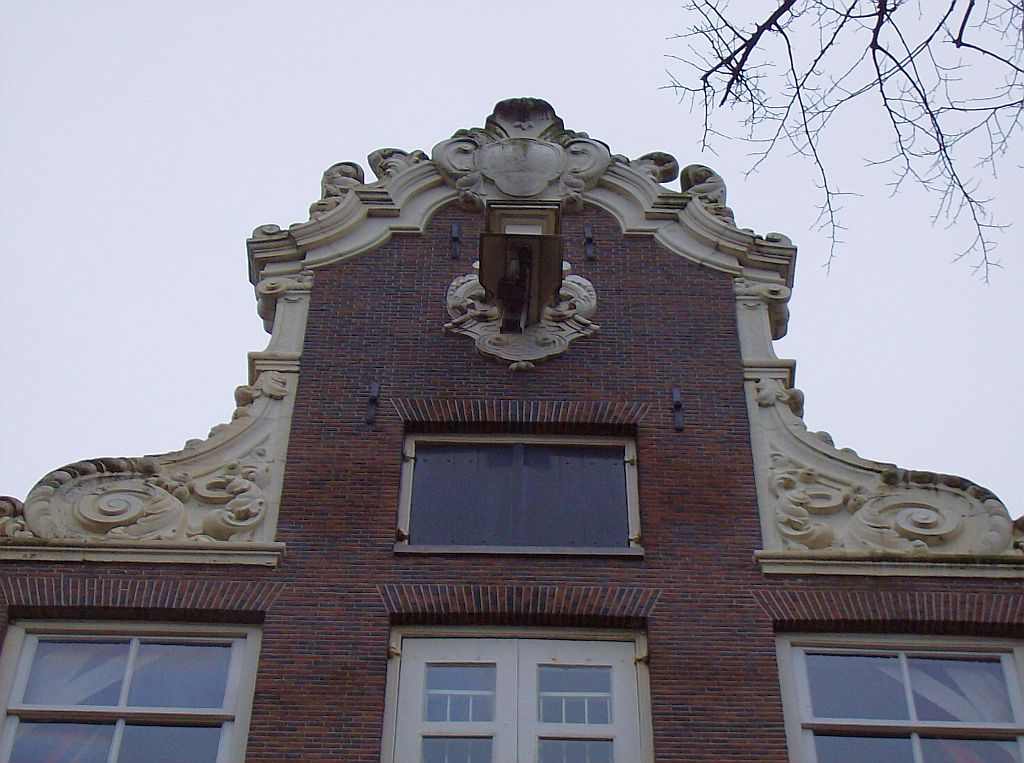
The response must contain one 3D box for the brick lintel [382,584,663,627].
[{"bbox_3d":[0.046,1.347,17.534,1.679,0.293,0.110,1,-59,0],"label":"brick lintel"}]

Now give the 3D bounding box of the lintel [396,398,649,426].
[{"bbox_3d":[0.061,0.244,19.379,1.728,0.269,0.110,1,-59,0],"label":"lintel"}]

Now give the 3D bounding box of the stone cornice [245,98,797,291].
[{"bbox_3d":[0.075,-1.436,21.953,3.890,2.746,0.470,1,-59,0],"label":"stone cornice"}]

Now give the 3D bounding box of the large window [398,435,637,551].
[{"bbox_3d":[0.049,0.721,18.601,1.505,1.493,0.130,1,-59,0],"label":"large window"}]

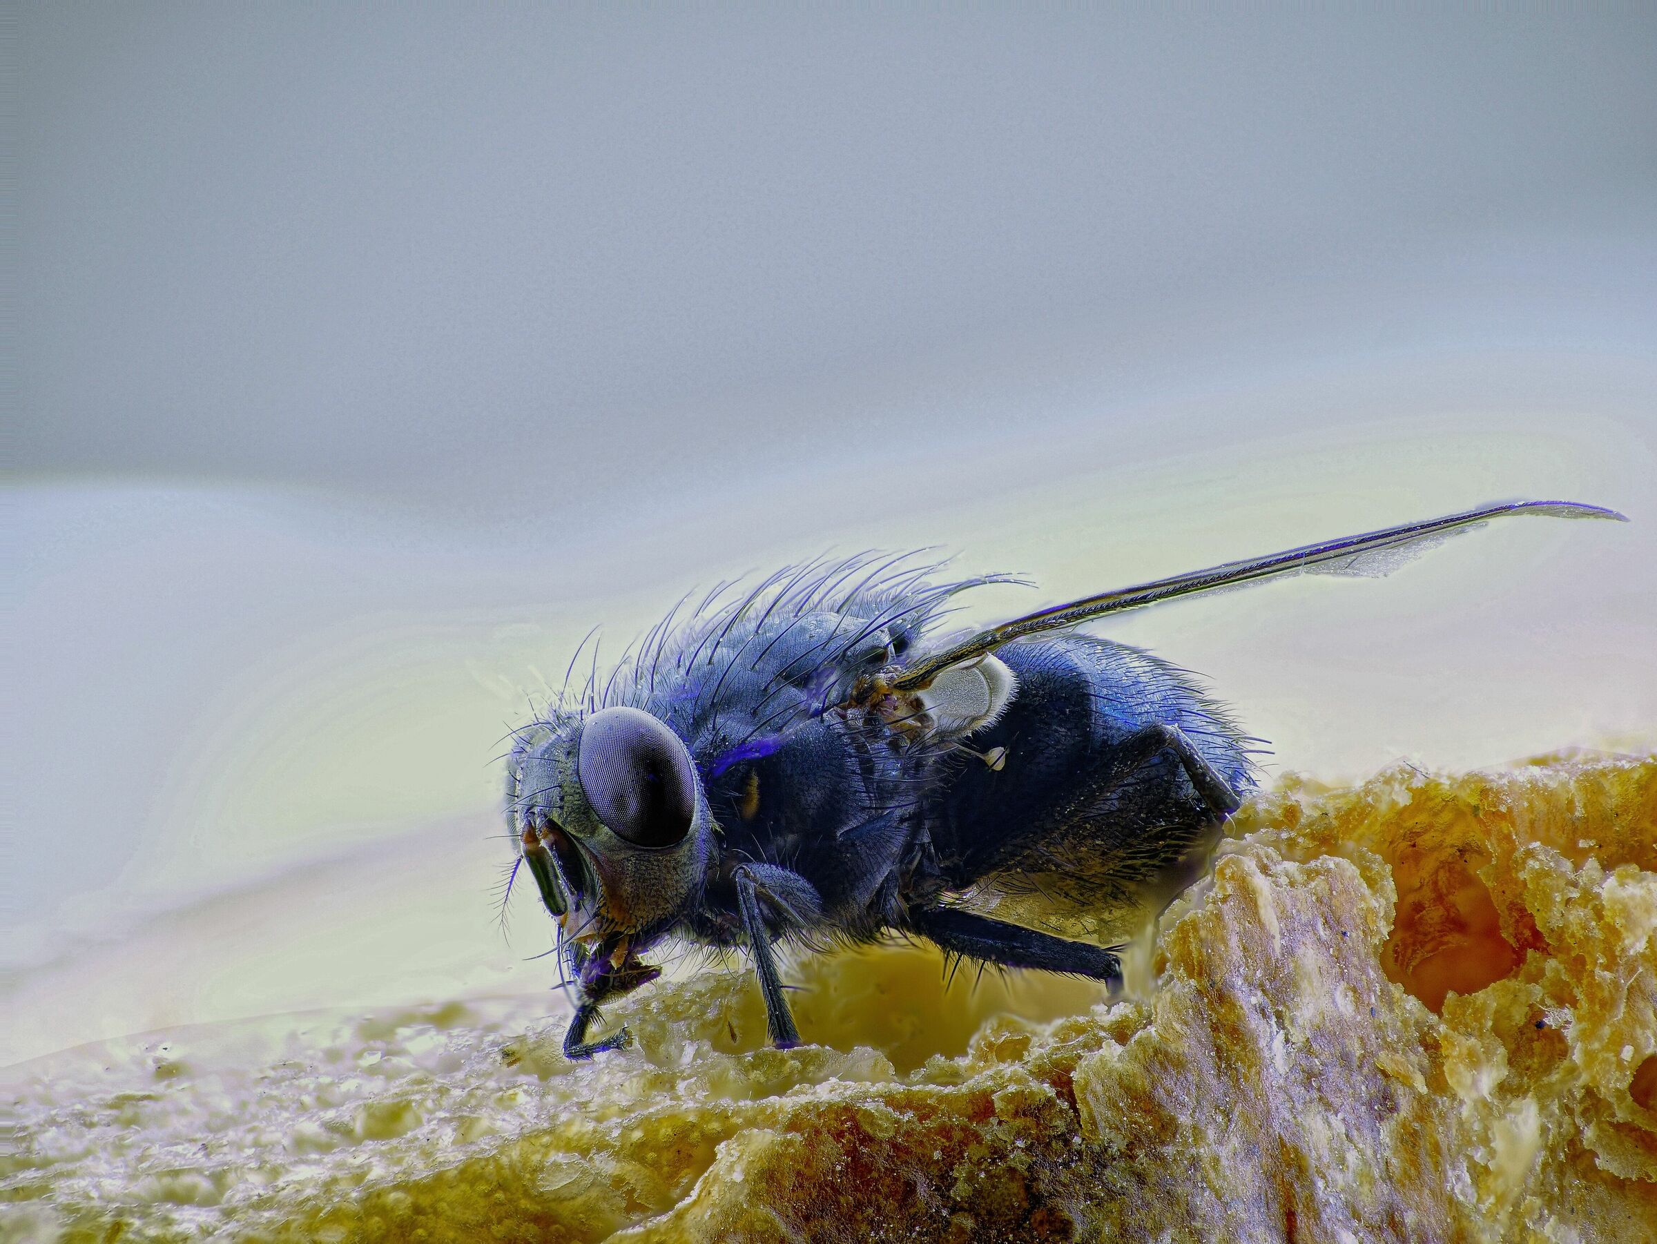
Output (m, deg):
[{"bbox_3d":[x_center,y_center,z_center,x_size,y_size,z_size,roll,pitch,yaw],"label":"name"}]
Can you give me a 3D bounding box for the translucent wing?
[{"bbox_3d":[0.005,0.000,0.142,0.009,0.001,0.003,-14,-5,0],"label":"translucent wing"}]

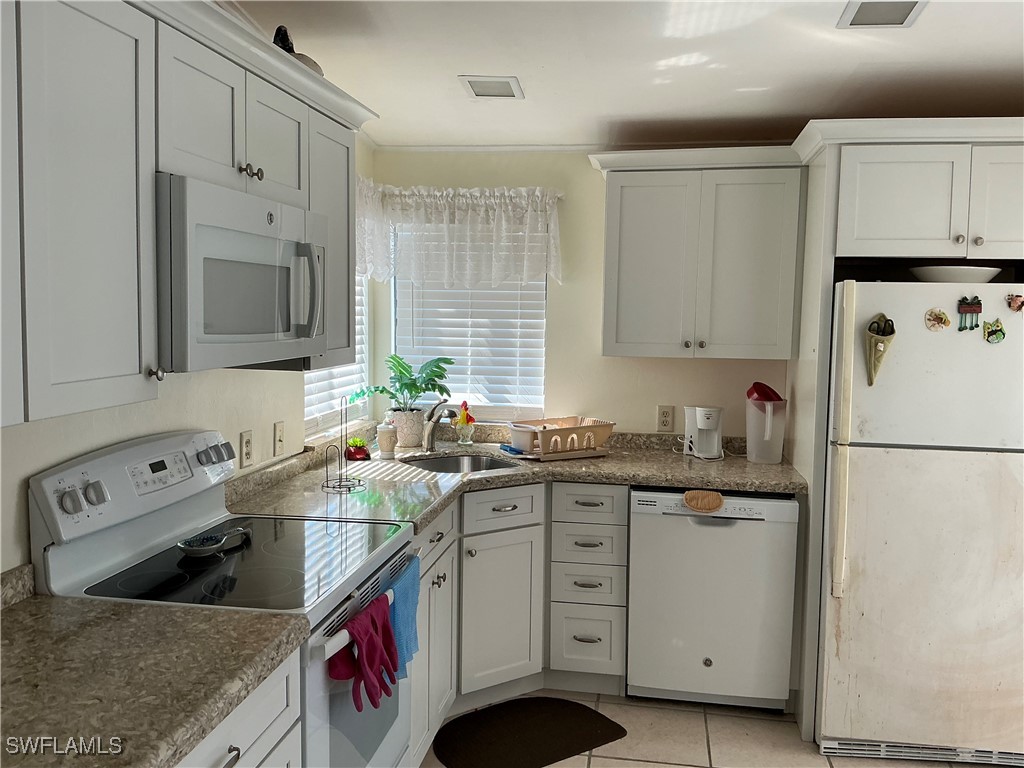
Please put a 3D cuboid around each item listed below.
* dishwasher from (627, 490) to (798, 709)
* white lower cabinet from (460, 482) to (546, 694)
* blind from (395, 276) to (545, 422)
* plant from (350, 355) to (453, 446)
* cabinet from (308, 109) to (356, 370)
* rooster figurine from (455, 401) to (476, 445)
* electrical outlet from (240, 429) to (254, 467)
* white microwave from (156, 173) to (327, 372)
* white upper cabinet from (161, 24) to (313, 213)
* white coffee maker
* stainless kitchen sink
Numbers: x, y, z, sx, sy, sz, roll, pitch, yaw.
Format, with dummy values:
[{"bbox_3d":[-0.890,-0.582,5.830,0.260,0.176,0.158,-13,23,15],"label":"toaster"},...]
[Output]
[{"bbox_3d":[0.814,0.809,3.471,0.605,0.824,0.600,2,5,10],"label":"dishwasher"},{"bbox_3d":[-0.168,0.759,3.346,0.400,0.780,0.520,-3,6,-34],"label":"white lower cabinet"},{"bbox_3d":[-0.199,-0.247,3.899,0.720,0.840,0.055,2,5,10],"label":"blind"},{"bbox_3d":[-0.495,0.075,3.747,0.450,0.420,0.360,2,5,10],"label":"plant"},{"bbox_3d":[-0.704,-0.435,2.602,0.309,0.755,0.359,2,5,10],"label":"cabinet"},{"bbox_3d":[-0.214,0.182,3.818,0.105,0.200,0.075,0,5,-6],"label":"rooster figurine"},{"bbox_3d":[-0.883,0.218,2.754,0.009,0.117,0.073,2,5,10],"label":"electrical outlet"},{"bbox_3d":[-0.775,-0.266,2.132,0.410,0.420,0.750,2,5,10],"label":"white microwave"},{"bbox_3d":[-0.798,-0.614,2.042,0.309,0.299,0.741,2,5,10],"label":"white upper cabinet"},{"bbox_3d":[0.832,0.207,3.595,0.138,0.214,0.155,0,6,-12],"label":"white coffee maker"},{"bbox_3d":[-0.216,0.422,3.390,0.405,0.180,0.360,-3,7,-35],"label":"stainless kitchen sink"}]

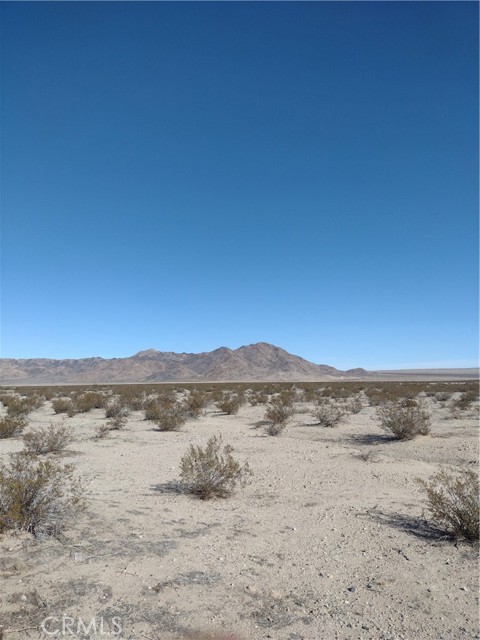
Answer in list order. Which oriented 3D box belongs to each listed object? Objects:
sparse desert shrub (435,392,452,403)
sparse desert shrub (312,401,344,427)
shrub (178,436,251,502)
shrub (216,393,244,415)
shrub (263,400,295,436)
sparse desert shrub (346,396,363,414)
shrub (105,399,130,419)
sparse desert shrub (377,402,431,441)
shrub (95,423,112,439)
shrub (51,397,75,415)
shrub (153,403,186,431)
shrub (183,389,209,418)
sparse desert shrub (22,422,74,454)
[{"bbox_3d":[15.305,5.818,37.598,1.354,0.707,1.286,-3,-8,22],"label":"sparse desert shrub"},{"bbox_3d":[3.175,3.367,18.099,1.115,0.915,1.026,-1,-7,0],"label":"sparse desert shrub"},{"bbox_3d":[-0.352,2.093,7.142,1.051,0.835,0.998,0,-7,-3],"label":"shrub"},{"bbox_3d":[-0.489,4.258,25.464,1.424,1.108,1.353,0,-7,-1],"label":"shrub"},{"bbox_3d":[1.136,2.931,14.956,0.920,1.046,0.847,-1,-7,0],"label":"shrub"},{"bbox_3d":[5.677,4.238,24.822,0.794,0.859,0.754,-2,-7,13],"label":"sparse desert shrub"},{"bbox_3d":[-5.847,4.213,23.865,1.240,0.909,1.178,1,-7,-14],"label":"shrub"},{"bbox_3d":[4.579,2.800,14.062,1.514,1.052,1.438,-3,-8,17],"label":"sparse desert shrub"},{"bbox_3d":[-4.031,3.259,14.812,0.515,0.463,0.474,-1,-7,0],"label":"shrub"},{"bbox_3d":[-9.473,4.563,26.811,1.242,0.941,1.143,-1,-7,0],"label":"shrub"},{"bbox_3d":[-2.408,3.300,17.188,1.124,0.935,1.034,-1,-7,0],"label":"shrub"},{"bbox_3d":[-2.024,3.797,22.834,1.144,1.333,1.052,-1,-7,0],"label":"shrub"},{"bbox_3d":[-4.526,2.790,11.833,1.228,0.707,1.167,2,-8,-20],"label":"sparse desert shrub"}]

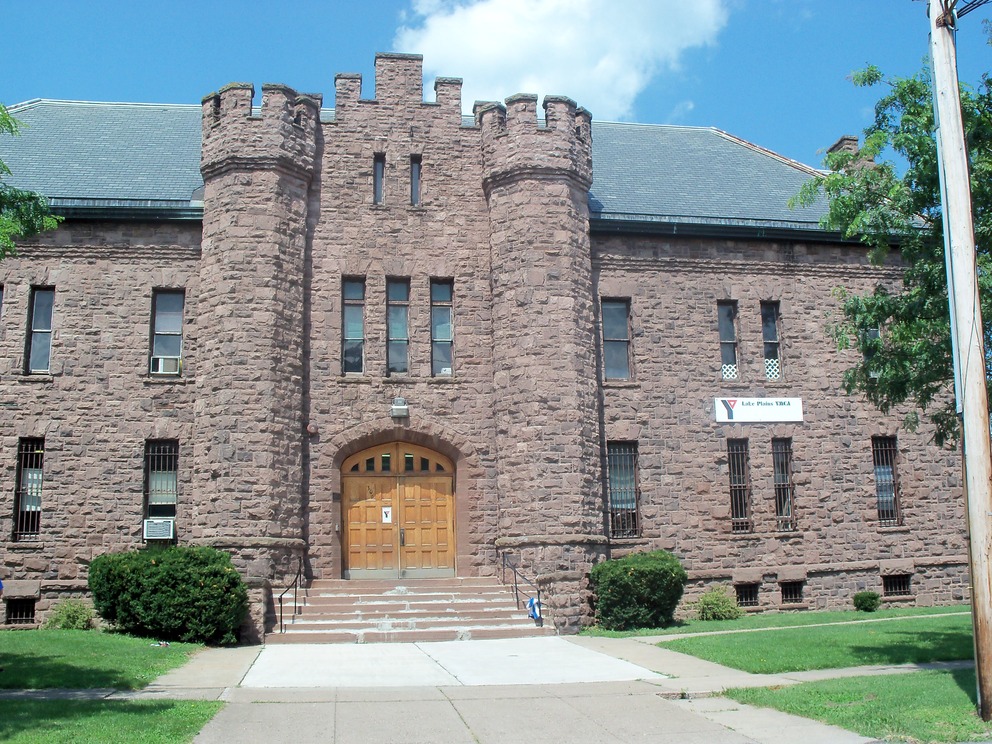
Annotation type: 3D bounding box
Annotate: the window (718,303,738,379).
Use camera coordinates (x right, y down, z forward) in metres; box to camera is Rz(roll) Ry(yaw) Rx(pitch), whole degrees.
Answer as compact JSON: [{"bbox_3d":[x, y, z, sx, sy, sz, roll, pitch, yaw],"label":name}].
[{"bbox_3d":[5.811,-0.767,25.138,0.520,2.068,0.200,1,-10,-9],"label":"window"}]

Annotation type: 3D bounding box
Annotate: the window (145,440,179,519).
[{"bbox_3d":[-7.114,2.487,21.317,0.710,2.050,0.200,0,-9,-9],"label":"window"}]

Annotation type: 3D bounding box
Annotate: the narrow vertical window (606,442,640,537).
[{"bbox_3d":[3.135,2.945,24.929,0.769,2.369,0.200,1,-12,-10],"label":"narrow vertical window"}]

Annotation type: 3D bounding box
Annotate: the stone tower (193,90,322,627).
[{"bbox_3d":[-5.308,-0.264,22.207,2.550,12.267,2.550,1,-10,-9],"label":"stone tower"}]

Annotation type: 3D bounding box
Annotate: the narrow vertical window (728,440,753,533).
[{"bbox_3d":[5.938,2.780,24.505,0.538,2.311,0.200,1,-10,-9],"label":"narrow vertical window"}]

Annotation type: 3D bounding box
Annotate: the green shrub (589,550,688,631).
[{"bbox_3d":[3.193,4.851,22.421,2.120,1.694,1.900,1,-12,-10],"label":"green shrub"}]

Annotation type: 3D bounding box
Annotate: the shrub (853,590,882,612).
[{"bbox_3d":[8.999,5.543,24.299,0.720,0.520,0.700,1,-12,-10],"label":"shrub"}]

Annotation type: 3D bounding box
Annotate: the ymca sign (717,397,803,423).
[{"bbox_3d":[6.548,0.936,24.786,2.352,0.603,0.060,1,-10,-9],"label":"ymca sign"}]

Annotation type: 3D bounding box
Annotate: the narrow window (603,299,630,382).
[{"bbox_3d":[2.847,-0.740,23.407,0.680,1.900,0.200,0,-9,-9],"label":"narrow window"}]

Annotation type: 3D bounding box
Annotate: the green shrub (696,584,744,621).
[{"bbox_3d":[5.183,5.276,23.001,1.118,0.768,1.000,1,-10,-9],"label":"green shrub"}]

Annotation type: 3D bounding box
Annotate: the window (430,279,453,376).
[{"bbox_3d":[-1.234,-1.013,22.831,0.500,2.260,0.200,0,-9,-9],"label":"window"}]

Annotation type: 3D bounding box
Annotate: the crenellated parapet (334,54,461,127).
[{"bbox_3d":[-2.363,-6.739,24.304,3.107,1.958,0.500,1,-10,-9],"label":"crenellated parapet"}]

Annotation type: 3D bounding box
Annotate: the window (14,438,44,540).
[{"bbox_3d":[-10.478,2.655,22.665,0.600,2.290,0.200,1,-12,-10],"label":"window"}]

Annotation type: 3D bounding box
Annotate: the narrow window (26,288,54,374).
[{"bbox_3d":[-10.138,-0.900,22.409,0.558,2.088,0.200,1,-10,-9],"label":"narrow window"}]

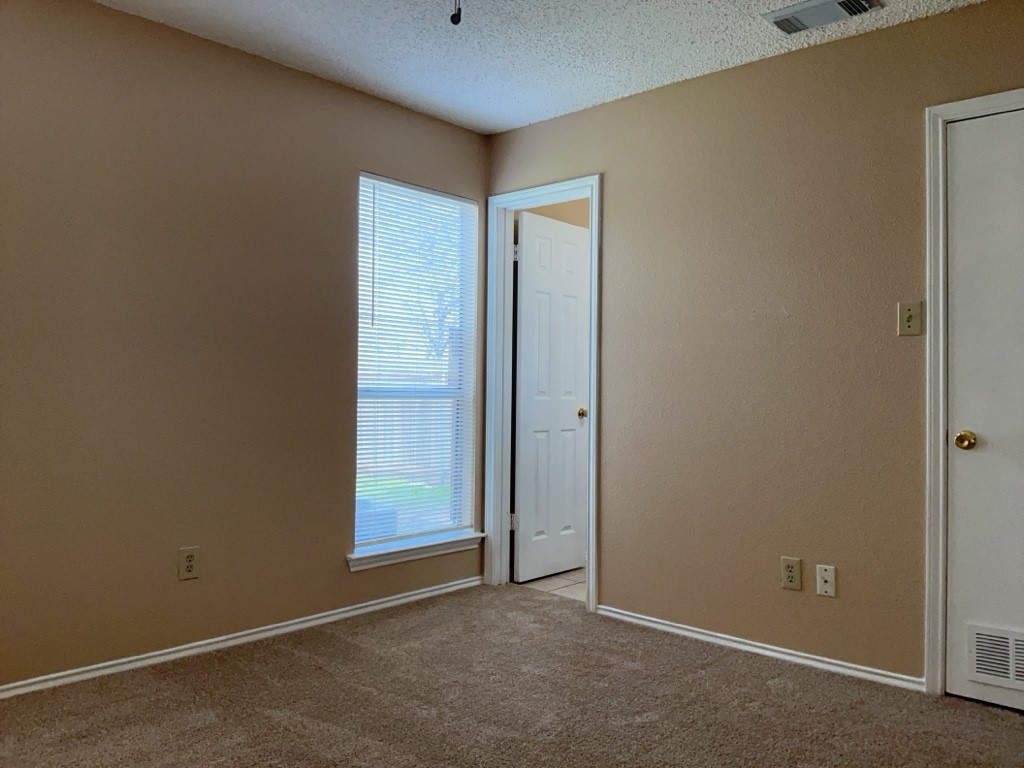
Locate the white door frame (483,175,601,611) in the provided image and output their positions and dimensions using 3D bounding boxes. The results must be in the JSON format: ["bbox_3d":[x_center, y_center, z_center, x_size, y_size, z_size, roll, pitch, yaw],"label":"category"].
[{"bbox_3d":[0.181,0.045,4.114,0.750,2.100,0.140,1,0,42],"label":"white door frame"}]

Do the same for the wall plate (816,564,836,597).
[{"bbox_3d":[1.217,0.763,3.076,0.071,0.115,0.007,1,0,42],"label":"wall plate"}]

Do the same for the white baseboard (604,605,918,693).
[{"bbox_3d":[0.942,1.077,3.318,1.450,0.049,0.013,1,0,42],"label":"white baseboard"}]

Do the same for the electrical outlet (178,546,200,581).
[{"bbox_3d":[-1.266,0.705,3.123,0.008,0.124,0.079,1,0,42],"label":"electrical outlet"}]

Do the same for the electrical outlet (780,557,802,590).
[{"bbox_3d":[1.115,0.758,3.170,0.079,0.124,0.008,1,0,42],"label":"electrical outlet"}]

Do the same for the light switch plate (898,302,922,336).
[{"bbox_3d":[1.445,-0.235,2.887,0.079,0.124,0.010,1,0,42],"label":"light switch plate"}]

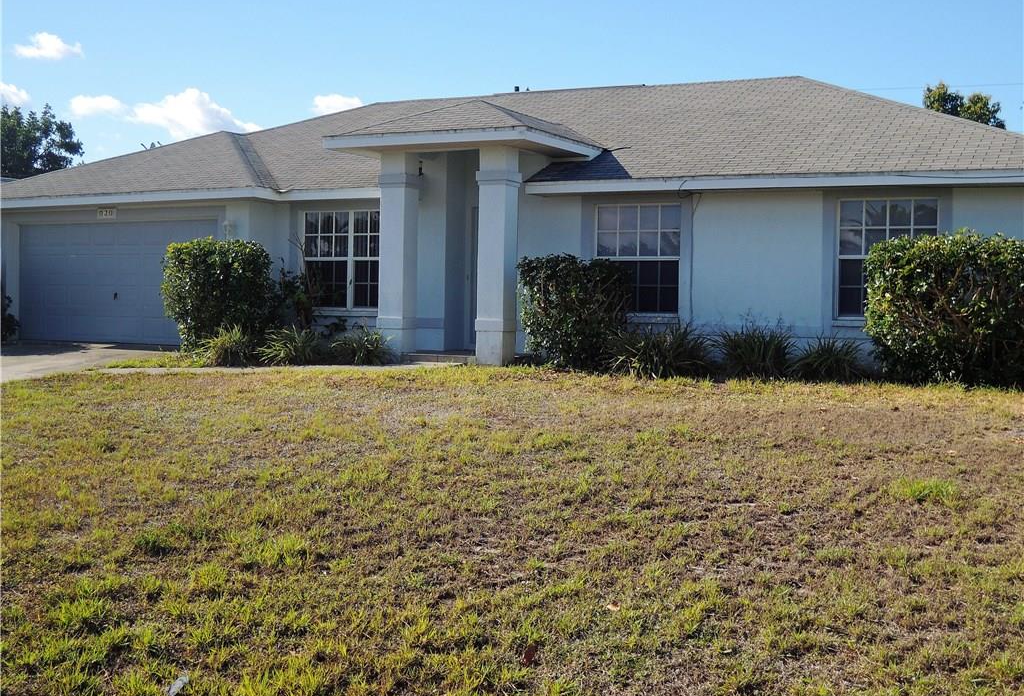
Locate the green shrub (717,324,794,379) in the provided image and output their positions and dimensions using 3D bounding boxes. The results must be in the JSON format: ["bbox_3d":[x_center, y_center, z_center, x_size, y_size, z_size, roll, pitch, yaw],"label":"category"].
[{"bbox_3d":[3.264,0.039,17.842,0.993,0.708,0.920,2,2,27],"label":"green shrub"}]

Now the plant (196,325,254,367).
[{"bbox_3d":[-4.205,-0.043,19.536,0.809,0.604,0.749,1,2,0],"label":"plant"}]

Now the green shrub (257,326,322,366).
[{"bbox_3d":[-3.298,-0.029,19.734,0.930,0.579,0.861,1,2,0],"label":"green shrub"}]

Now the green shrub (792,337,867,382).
[{"bbox_3d":[4.133,0.142,17.327,0.915,0.584,0.848,2,2,27],"label":"green shrub"}]

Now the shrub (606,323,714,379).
[{"bbox_3d":[2.043,0.040,18.312,1.441,0.725,1.010,2,2,27],"label":"shrub"}]

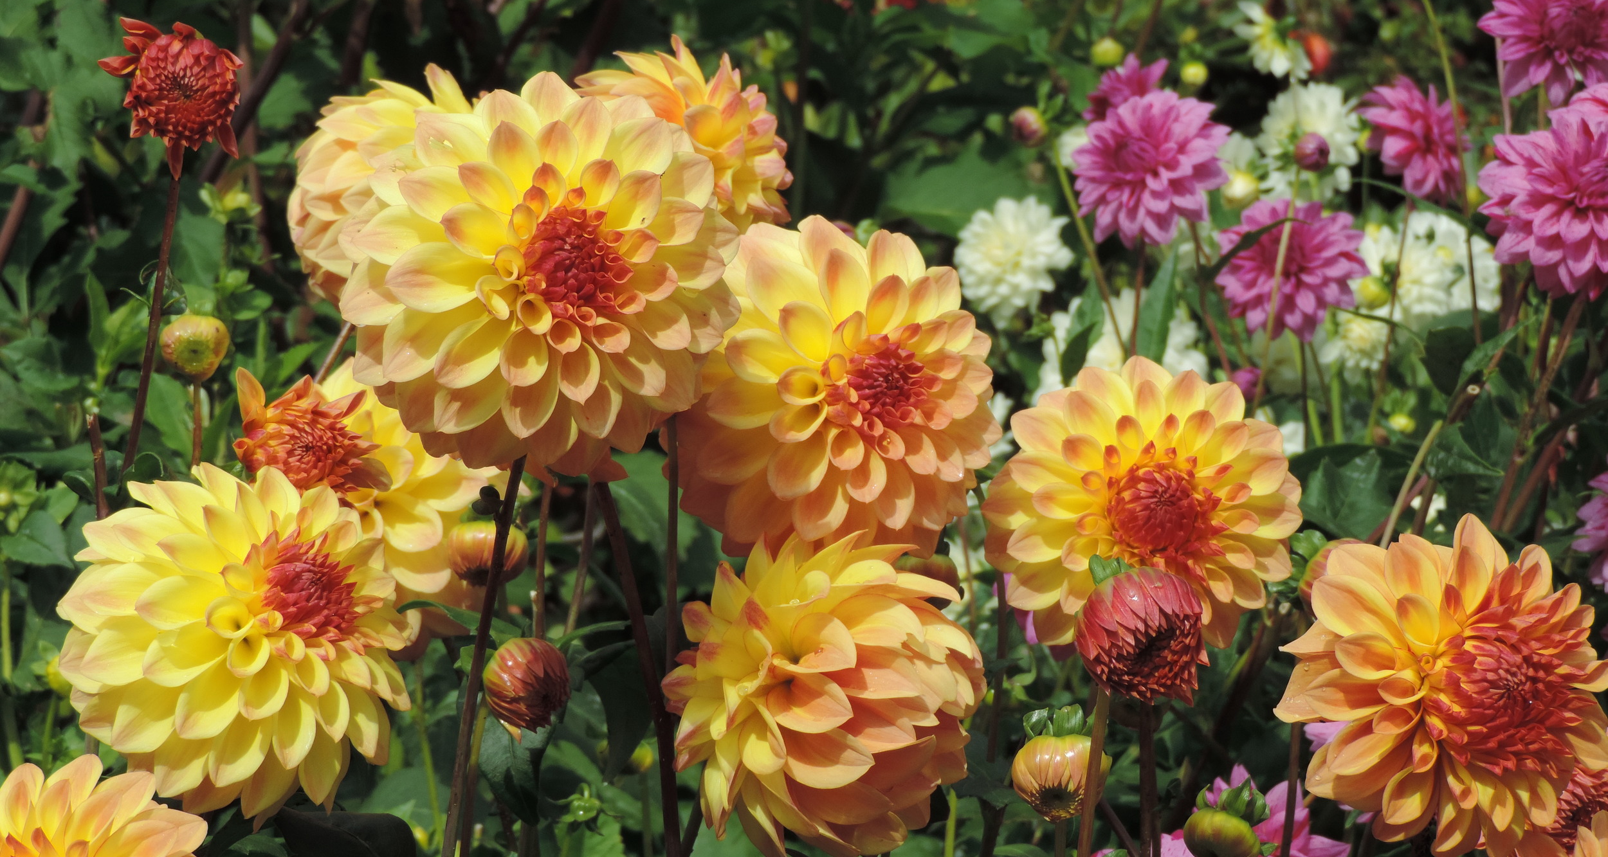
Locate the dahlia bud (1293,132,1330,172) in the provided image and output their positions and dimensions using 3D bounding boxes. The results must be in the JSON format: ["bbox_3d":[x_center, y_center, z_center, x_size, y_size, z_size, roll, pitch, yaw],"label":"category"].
[{"bbox_3d":[0.313,-0.171,2.580,0.022,0.025,0.024,-3,9,0],"label":"dahlia bud"}]

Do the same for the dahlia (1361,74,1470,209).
[{"bbox_3d":[0.364,-0.172,2.500,0.076,0.077,0.050,-8,16,-29],"label":"dahlia"}]

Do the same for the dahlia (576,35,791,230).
[{"bbox_3d":[-0.045,-0.106,1.580,0.100,0.100,0.075,-17,-3,-45],"label":"dahlia"}]

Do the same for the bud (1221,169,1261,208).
[{"bbox_3d":[0.282,-0.155,2.700,0.025,0.025,0.025,5,8,20],"label":"bud"}]

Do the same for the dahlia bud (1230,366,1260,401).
[{"bbox_3d":[0.248,-0.026,2.350,0.019,0.020,0.019,0,14,0],"label":"dahlia bud"}]

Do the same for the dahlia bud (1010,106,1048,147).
[{"bbox_3d":[0.129,-0.173,2.400,0.022,0.023,0.022,3,14,11],"label":"dahlia bud"}]

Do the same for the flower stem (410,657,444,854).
[{"bbox_3d":[-0.145,0.127,1.620,0.006,0.076,0.006,-7,12,0],"label":"flower stem"}]

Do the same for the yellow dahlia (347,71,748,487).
[{"bbox_3d":[-0.089,-0.052,1.410,0.134,0.134,0.075,-6,-7,-19],"label":"yellow dahlia"}]

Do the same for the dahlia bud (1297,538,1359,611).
[{"bbox_3d":[0.211,0.060,1.650,0.031,0.032,0.032,0,15,0],"label":"dahlia bud"}]

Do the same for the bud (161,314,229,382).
[{"bbox_3d":[-0.244,-0.033,1.680,0.027,0.025,0.025,0,12,0],"label":"bud"}]

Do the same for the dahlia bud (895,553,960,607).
[{"bbox_3d":[0.052,0.063,1.750,0.028,0.026,0.028,0,14,0],"label":"dahlia bud"}]

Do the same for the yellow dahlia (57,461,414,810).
[{"bbox_3d":[-0.207,0.077,1.520,0.130,0.130,0.075,-8,-12,-30],"label":"yellow dahlia"}]

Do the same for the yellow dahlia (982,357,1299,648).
[{"bbox_3d":[0.125,0.027,1.550,0.117,0.109,0.060,-2,-3,-7],"label":"yellow dahlia"}]

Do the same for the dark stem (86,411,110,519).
[{"bbox_3d":[-0.263,0.014,1.560,0.006,0.041,0.006,-6,12,0],"label":"dark stem"}]

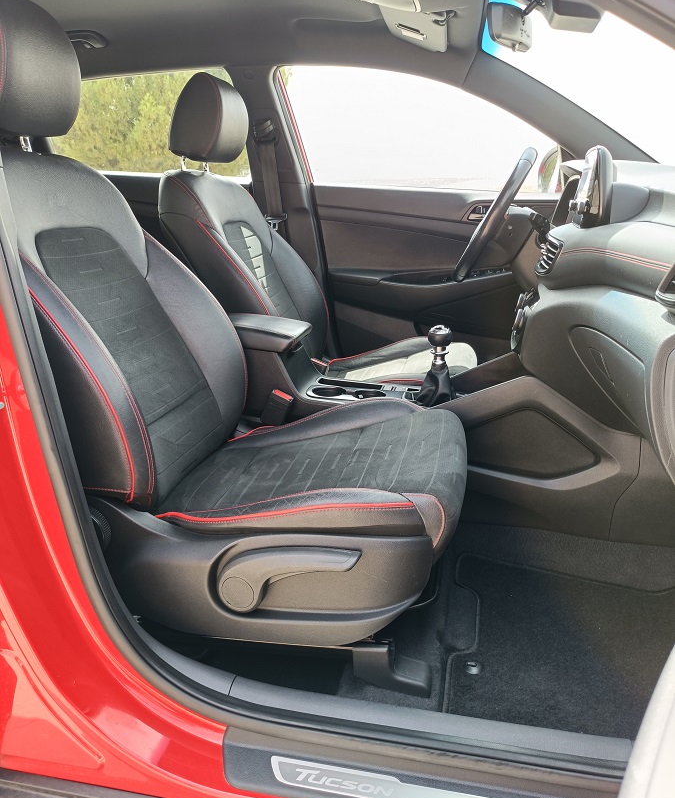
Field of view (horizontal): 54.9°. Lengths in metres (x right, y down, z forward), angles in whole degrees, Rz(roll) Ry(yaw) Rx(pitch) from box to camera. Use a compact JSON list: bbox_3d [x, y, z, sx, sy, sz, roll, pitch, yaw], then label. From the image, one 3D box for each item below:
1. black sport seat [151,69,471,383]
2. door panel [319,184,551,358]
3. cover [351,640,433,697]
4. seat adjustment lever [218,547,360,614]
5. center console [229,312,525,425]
[{"bbox_3d":[-0.014,-0.364,1.726,0.805,0.915,0.540,4,18,10],"label":"black sport seat"},{"bbox_3d":[0.364,-0.345,2.027,0.890,0.610,0.120,4,18,10],"label":"door panel"},{"bbox_3d":[0.079,0.384,0.942,0.120,0.073,0.060,4,18,10],"label":"cover"},{"bbox_3d":[-0.065,0.237,0.840,0.190,0.104,0.040,4,18,10],"label":"seat adjustment lever"},{"bbox_3d":[-0.005,0.012,1.441,0.790,0.390,0.250,4,18,10],"label":"center console"}]

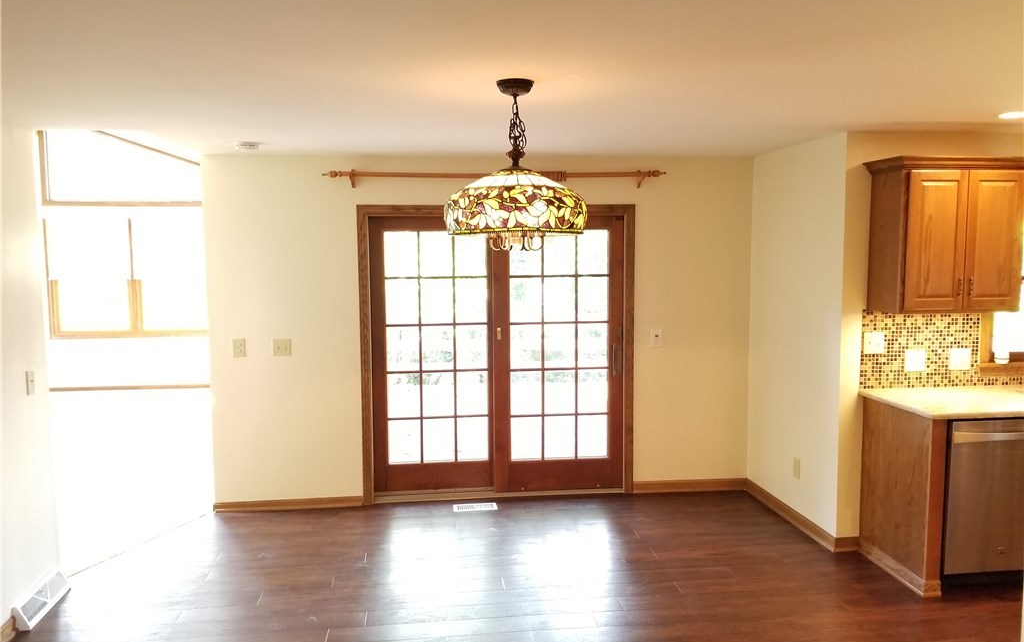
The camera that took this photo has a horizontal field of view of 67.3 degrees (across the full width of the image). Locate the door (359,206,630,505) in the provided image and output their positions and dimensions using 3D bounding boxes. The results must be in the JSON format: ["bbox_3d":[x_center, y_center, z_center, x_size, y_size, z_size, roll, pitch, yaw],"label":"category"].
[{"bbox_3d":[-0.089,0.234,5.435,1.927,2.078,0.117,-1,5,-7],"label":"door"}]

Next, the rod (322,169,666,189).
[{"bbox_3d":[-0.090,-0.965,5.218,2.323,0.124,0.149,-1,5,-7],"label":"rod"}]

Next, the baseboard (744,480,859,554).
[{"bbox_3d":[1.873,1.255,5.090,0.156,0.080,1.247,-1,5,-7],"label":"baseboard"}]

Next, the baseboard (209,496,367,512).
[{"bbox_3d":[-1.534,1.260,5.303,1.008,0.078,0.026,-1,5,-7],"label":"baseboard"}]

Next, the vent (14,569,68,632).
[{"bbox_3d":[-2.325,1.377,3.823,0.070,0.116,0.449,-1,5,-7],"label":"vent"}]

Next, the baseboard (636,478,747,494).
[{"bbox_3d":[1.310,1.210,5.636,0.866,0.080,0.026,-1,5,-7],"label":"baseboard"}]

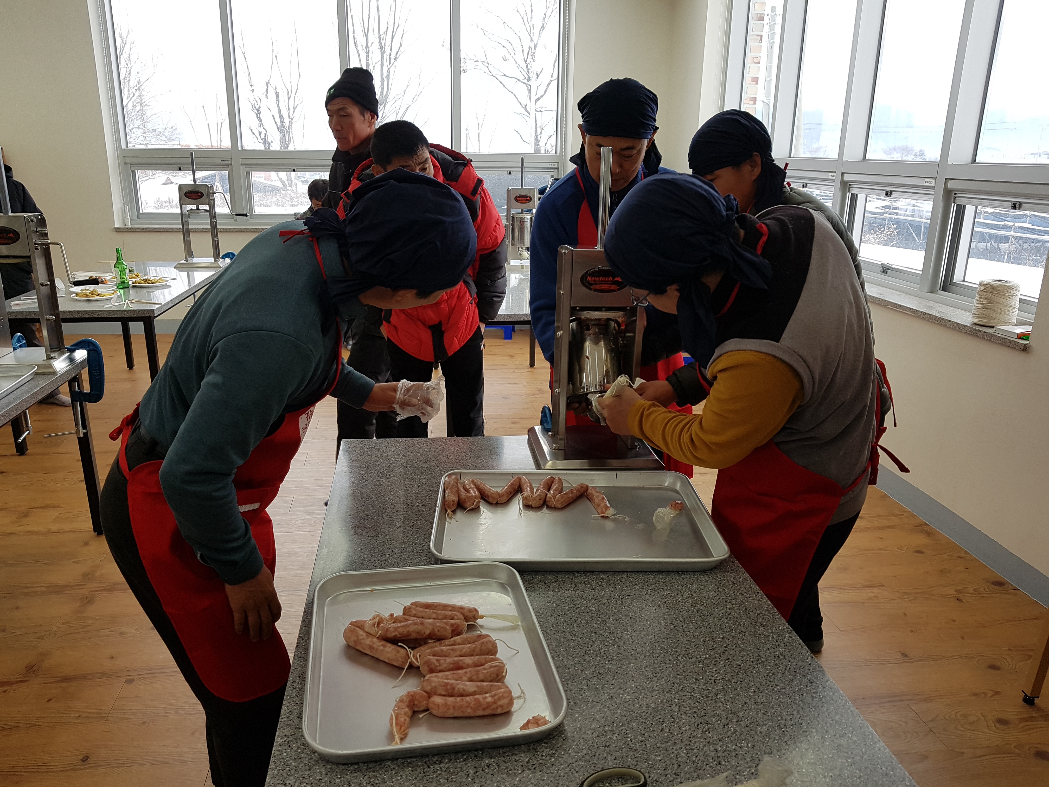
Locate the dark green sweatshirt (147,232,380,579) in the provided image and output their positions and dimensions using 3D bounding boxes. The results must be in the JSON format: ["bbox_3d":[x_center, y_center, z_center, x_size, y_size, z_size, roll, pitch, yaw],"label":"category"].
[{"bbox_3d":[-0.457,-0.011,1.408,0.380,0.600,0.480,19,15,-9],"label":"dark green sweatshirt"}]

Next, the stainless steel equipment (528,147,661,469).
[{"bbox_3d":[0.189,-0.214,2.015,0.315,0.785,0.230,0,17,-4],"label":"stainless steel equipment"}]

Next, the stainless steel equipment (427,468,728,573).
[{"bbox_3d":[0.102,0.269,1.715,0.588,0.032,0.447,1,17,-2],"label":"stainless steel equipment"}]

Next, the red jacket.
[{"bbox_3d":[-0.331,-0.440,2.595,0.570,0.730,0.420,-3,17,-13],"label":"red jacket"}]

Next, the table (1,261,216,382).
[{"bbox_3d":[-2.331,-0.306,4.718,0.819,0.722,1.747,-1,17,-8],"label":"table"}]

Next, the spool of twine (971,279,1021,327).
[{"bbox_3d":[1.941,-0.373,3.230,0.182,0.165,0.182,1,17,0],"label":"spool of twine"}]

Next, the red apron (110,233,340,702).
[{"bbox_3d":[-0.518,0.151,1.438,0.350,0.860,0.410,12,16,-7],"label":"red apron"}]

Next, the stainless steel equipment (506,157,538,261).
[{"bbox_3d":[0.017,-1.227,5.404,0.305,0.731,0.230,-1,17,-8],"label":"stainless steel equipment"}]

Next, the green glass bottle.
[{"bbox_3d":[-2.263,-0.702,4.403,0.070,0.222,0.070,-1,17,-8],"label":"green glass bottle"}]

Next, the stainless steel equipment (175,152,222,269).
[{"bbox_3d":[-2.155,-1.203,5.191,0.305,0.723,0.230,-1,17,-8],"label":"stainless steel equipment"}]

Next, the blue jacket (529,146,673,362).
[{"bbox_3d":[0.227,-0.373,2.278,0.510,0.650,0.360,-1,17,-8],"label":"blue jacket"}]

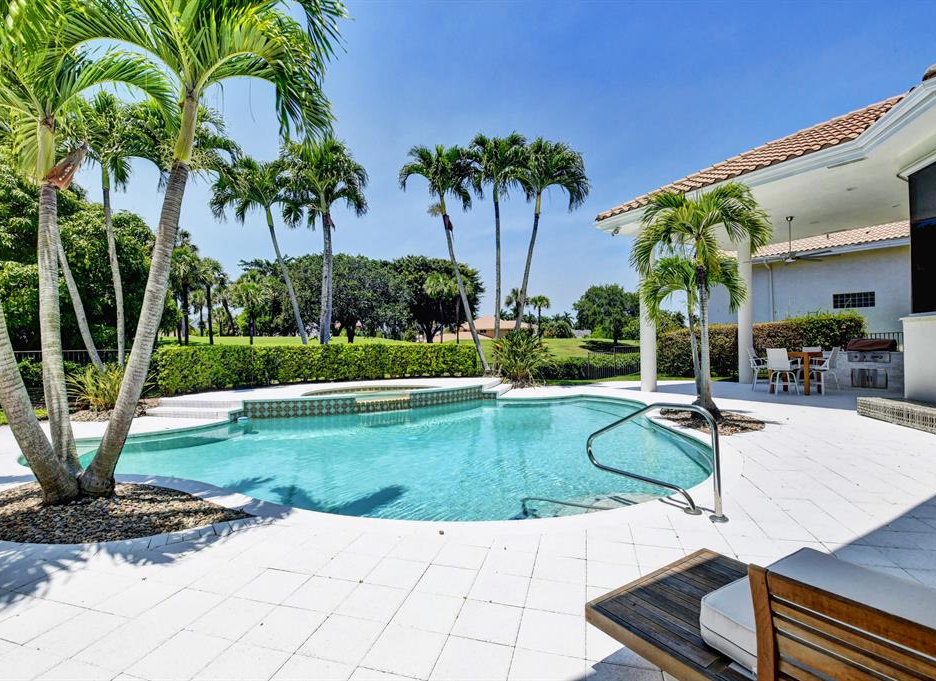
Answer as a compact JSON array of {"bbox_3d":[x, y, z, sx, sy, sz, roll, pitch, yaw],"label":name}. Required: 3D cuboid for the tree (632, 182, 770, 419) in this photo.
[{"bbox_3d":[4.243,-0.712,7.759,2.350,4.100,2.300,0,0,0],"label":"tree"}]

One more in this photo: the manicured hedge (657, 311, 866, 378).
[{"bbox_3d":[9.929,0.355,15.464,1.000,2.020,6.400,0,0,-29],"label":"manicured hedge"}]

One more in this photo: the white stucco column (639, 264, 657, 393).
[{"bbox_3d":[4.859,-0.697,11.459,0.390,4.100,0.390,0,0,-29],"label":"white stucco column"}]

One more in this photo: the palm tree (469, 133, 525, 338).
[{"bbox_3d":[1.027,-2.978,14.918,2.300,8.400,2.300,0,0,0],"label":"palm tree"}]

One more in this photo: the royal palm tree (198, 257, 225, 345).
[{"bbox_3d":[-24.068,-3.725,40.000,2.400,8.300,2.400,0,0,0],"label":"royal palm tree"}]

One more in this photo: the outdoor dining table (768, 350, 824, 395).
[{"bbox_3d":[7.848,0.776,10.211,0.900,0.950,0.900,0,-1,-34],"label":"outdoor dining table"}]

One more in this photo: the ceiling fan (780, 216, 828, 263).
[{"bbox_3d":[7.240,-2.257,9.624,1.550,1.064,1.550,-1,-1,0],"label":"ceiling fan"}]

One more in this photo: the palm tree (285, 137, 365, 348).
[{"bbox_3d":[-4.164,-2.282,12.326,2.424,7.154,2.424,-1,-1,0],"label":"palm tree"}]

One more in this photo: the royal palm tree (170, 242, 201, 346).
[{"bbox_3d":[-21.317,-3.425,32.041,2.552,7.902,2.552,-1,-1,0],"label":"royal palm tree"}]

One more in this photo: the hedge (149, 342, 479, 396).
[{"bbox_3d":[-3.221,0.661,11.363,8.100,1.100,0.800,0,0,-36],"label":"hedge"}]

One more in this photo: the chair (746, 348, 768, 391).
[{"bbox_3d":[7.919,0.790,11.452,0.560,1.120,0.600,0,0,-40],"label":"chair"}]

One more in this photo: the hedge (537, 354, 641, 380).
[{"bbox_3d":[4.924,1.032,16.812,6.080,0.850,0.900,0,-1,-36],"label":"hedge"}]

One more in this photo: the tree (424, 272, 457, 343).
[{"bbox_3d":[-2.742,-3.208,42.037,3.153,7.007,3.153,-1,-1,0],"label":"tree"}]

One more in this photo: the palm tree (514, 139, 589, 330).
[{"bbox_3d":[2.547,-2.665,13.829,2.655,7.816,2.500,-1,-1,0],"label":"palm tree"}]

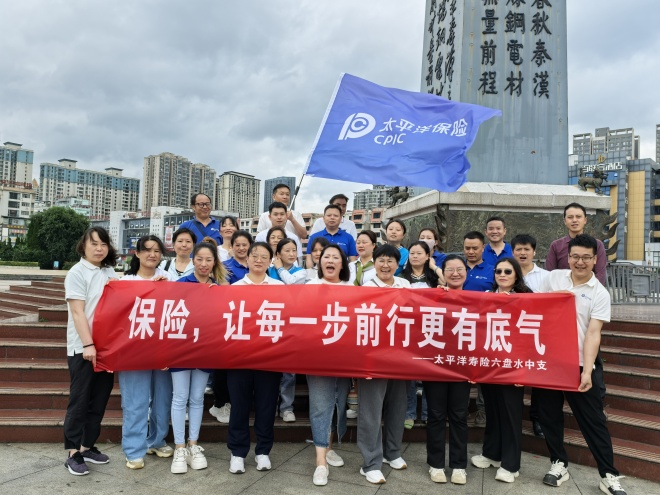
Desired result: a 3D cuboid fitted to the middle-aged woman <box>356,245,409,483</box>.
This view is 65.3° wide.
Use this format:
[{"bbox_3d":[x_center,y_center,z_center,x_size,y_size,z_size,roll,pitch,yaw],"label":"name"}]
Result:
[{"bbox_3d":[0.374,0.788,3.581,0.460,1.620,0.420,2,-2,-6],"label":"middle-aged woman"}]

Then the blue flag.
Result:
[{"bbox_3d":[0.701,-1.069,5.050,1.650,1.150,0.400,15,1,6],"label":"blue flag"}]

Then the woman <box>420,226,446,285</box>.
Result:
[{"bbox_3d":[0.904,0.592,4.678,0.450,1.550,0.330,1,-2,12],"label":"woman"}]

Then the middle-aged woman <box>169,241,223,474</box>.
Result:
[{"bbox_3d":[-0.915,0.745,3.577,0.450,1.590,0.420,2,-2,-6],"label":"middle-aged woman"}]

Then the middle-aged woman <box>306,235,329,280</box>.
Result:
[{"bbox_3d":[-0.120,0.681,4.328,0.450,1.540,0.320,2,-2,-3],"label":"middle-aged woman"}]

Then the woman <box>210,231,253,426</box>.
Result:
[{"bbox_3d":[-0.740,0.652,4.147,0.470,1.580,0.360,2,-2,-6],"label":"woman"}]

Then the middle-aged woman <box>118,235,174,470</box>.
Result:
[{"bbox_3d":[-1.285,0.706,3.657,0.470,1.600,0.420,2,-2,-14],"label":"middle-aged woman"}]

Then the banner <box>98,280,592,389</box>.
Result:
[{"bbox_3d":[0.020,0.580,3.410,3.230,0.630,0.160,2,-2,2],"label":"banner"}]

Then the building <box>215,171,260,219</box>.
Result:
[{"bbox_3d":[-101.313,-33.974,586.028,20.000,96.000,47.000,1,-2,37],"label":"building"}]

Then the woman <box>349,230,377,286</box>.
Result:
[{"bbox_3d":[0.272,0.670,4.631,0.470,1.640,0.340,2,-2,17],"label":"woman"}]

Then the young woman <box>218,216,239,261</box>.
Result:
[{"bbox_3d":[-0.952,0.506,4.780,0.460,1.590,0.330,2,-2,-7],"label":"young woman"}]

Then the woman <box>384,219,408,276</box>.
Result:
[{"bbox_3d":[0.639,0.497,5.152,0.450,1.570,0.320,2,-2,6],"label":"woman"}]

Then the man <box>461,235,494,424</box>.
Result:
[{"bbox_3d":[1.292,0.696,4.580,0.480,1.680,0.330,2,-2,3],"label":"man"}]

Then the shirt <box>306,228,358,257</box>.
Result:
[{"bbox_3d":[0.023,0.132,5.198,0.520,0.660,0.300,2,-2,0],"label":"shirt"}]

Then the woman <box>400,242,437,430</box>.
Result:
[{"bbox_3d":[0.674,0.726,4.128,0.450,1.550,0.330,2,-2,3],"label":"woman"}]

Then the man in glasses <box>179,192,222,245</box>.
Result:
[{"bbox_3d":[-1.266,0.310,5.025,0.500,1.700,0.320,2,-2,-17],"label":"man in glasses"}]

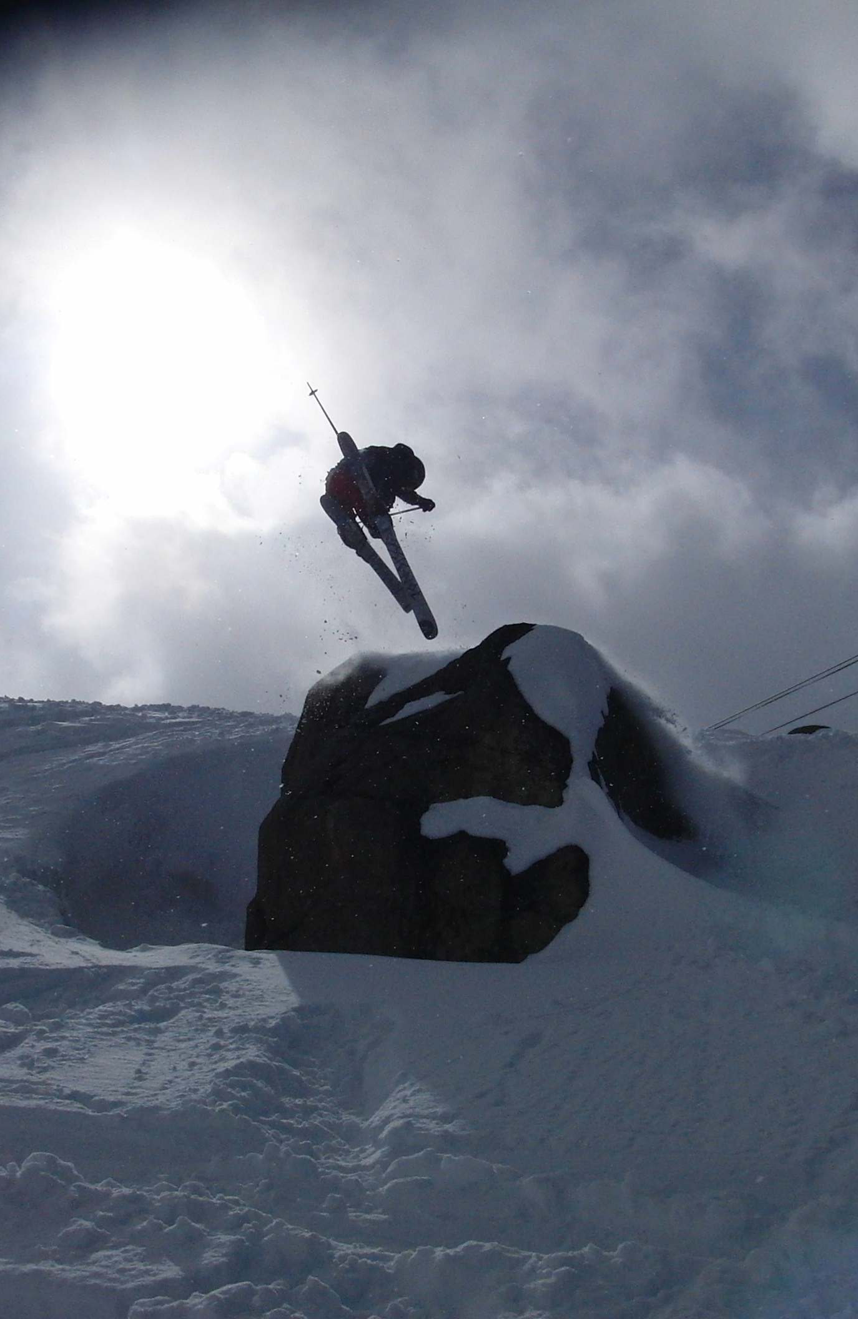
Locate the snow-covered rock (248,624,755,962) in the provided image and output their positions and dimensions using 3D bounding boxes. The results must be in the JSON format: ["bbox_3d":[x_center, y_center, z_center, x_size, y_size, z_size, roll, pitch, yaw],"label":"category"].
[{"bbox_3d":[0.540,1.000,13.900,3.600,2.500,2.900,0,-14,6],"label":"snow-covered rock"}]

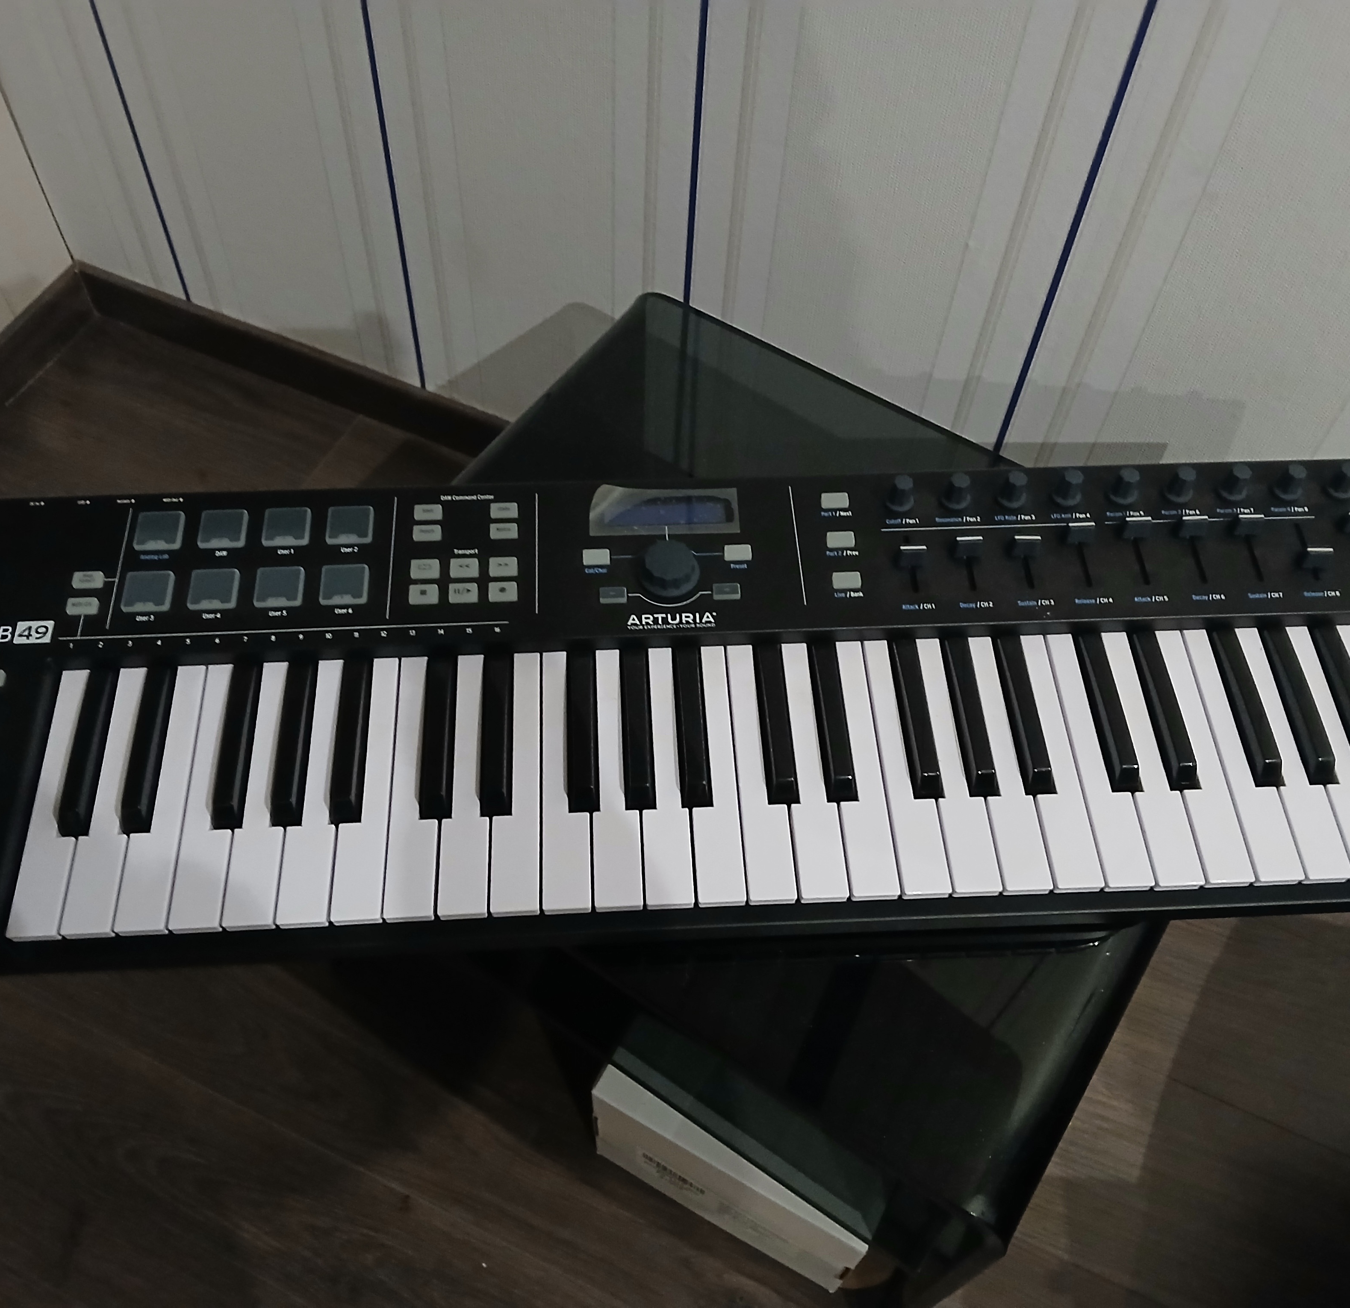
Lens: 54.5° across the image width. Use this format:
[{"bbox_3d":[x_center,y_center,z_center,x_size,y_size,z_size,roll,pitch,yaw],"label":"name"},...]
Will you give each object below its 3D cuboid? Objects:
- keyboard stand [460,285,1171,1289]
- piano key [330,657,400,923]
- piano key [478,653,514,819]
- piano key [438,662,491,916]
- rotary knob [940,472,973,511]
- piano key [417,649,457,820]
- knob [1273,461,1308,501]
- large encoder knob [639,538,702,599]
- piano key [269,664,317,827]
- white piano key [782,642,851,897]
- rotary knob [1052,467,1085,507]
[{"bbox_3d":[0.054,0.105,0.877,0.463,0.380,0.404,29,61,16],"label":"keyboard stand"},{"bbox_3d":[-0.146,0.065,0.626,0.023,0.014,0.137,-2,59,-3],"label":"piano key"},{"bbox_3d":[-0.085,0.035,0.631,0.014,0.011,0.089,-2,59,-3],"label":"piano key"},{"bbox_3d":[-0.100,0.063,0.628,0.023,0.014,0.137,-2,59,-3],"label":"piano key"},{"bbox_3d":[0.150,-0.086,0.692,0.015,0.015,0.015,-2,60,-3],"label":"rotary knob"},{"bbox_3d":[-0.114,0.037,0.632,0.014,0.012,0.089,-2,59,-3],"label":"piano key"},{"bbox_3d":[0.331,-0.093,0.704,0.015,0.016,0.015,-2,59,-3],"label":"knob"},{"bbox_3d":[-0.002,-0.044,0.664,0.030,0.015,0.030,-2,59,-3],"label":"large encoder knob"},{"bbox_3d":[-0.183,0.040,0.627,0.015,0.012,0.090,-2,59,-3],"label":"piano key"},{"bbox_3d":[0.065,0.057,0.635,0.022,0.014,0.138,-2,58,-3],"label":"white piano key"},{"bbox_3d":[0.211,-0.089,0.697,0.015,0.015,0.015,-2,59,-3],"label":"rotary knob"}]

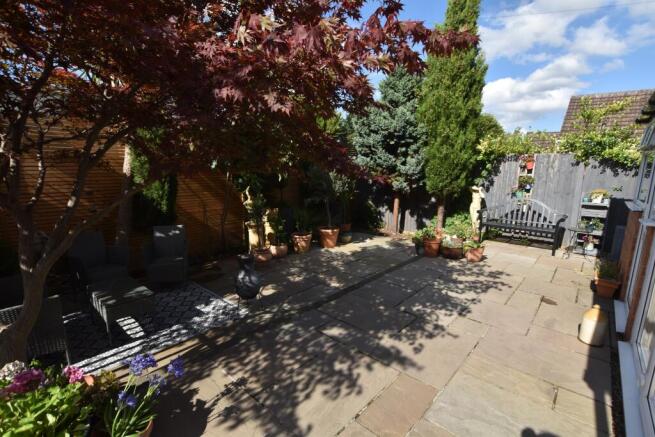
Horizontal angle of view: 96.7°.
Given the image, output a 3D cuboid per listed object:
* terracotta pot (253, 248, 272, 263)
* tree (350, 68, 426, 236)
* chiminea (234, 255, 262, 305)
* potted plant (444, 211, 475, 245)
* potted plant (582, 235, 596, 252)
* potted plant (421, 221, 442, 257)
[{"bbox_3d":[-1.067,0.618,4.808,0.312,0.180,0.312,0,8,0],"label":"terracotta pot"},{"bbox_3d":[1.424,-1.540,6.969,1.780,3.850,1.750,0,8,0],"label":"tree"},{"bbox_3d":[-0.879,0.686,3.245,0.300,0.590,0.300,2,9,18],"label":"chiminea"},{"bbox_3d":[2.629,0.239,5.800,0.600,0.720,0.550,0,8,0],"label":"potted plant"},{"bbox_3d":[5.104,0.466,5.671,0.202,0.310,0.202,7,10,42],"label":"potted plant"},{"bbox_3d":[1.881,0.364,5.282,0.376,0.623,0.376,0,8,0],"label":"potted plant"}]

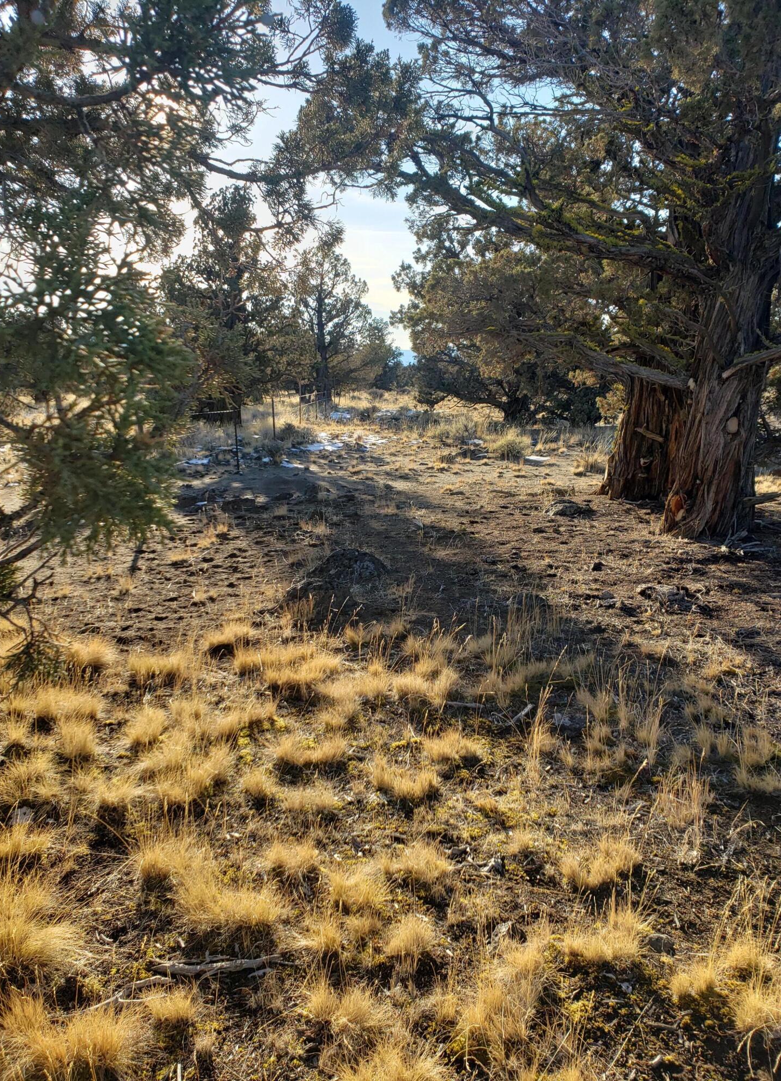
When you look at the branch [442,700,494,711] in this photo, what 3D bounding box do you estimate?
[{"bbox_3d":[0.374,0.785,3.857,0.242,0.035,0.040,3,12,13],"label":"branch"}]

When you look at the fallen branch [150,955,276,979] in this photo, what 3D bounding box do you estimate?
[{"bbox_3d":[-0.464,1.133,2.164,0.333,0.042,0.052,-1,12,-5],"label":"fallen branch"}]

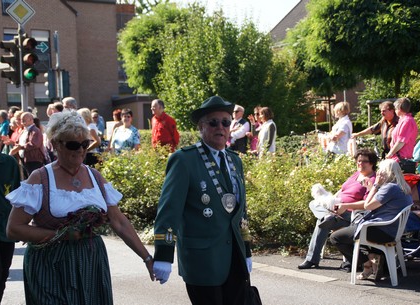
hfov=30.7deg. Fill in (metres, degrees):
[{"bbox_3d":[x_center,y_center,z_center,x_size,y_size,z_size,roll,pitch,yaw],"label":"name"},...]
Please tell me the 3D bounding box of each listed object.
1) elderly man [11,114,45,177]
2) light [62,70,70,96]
[{"bbox_3d":[-2.903,0.205,12.344,0.480,1.700,0.520,-4,3,-28],"label":"elderly man"},{"bbox_3d":[-4.547,-2.178,24.300,0.290,0.900,0.380,-2,3,6],"label":"light"}]

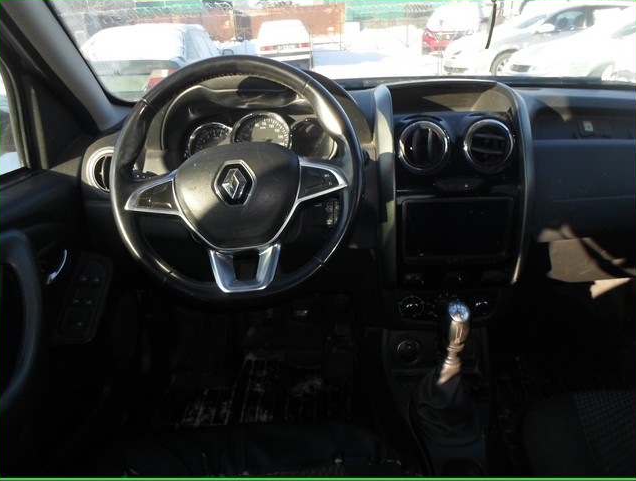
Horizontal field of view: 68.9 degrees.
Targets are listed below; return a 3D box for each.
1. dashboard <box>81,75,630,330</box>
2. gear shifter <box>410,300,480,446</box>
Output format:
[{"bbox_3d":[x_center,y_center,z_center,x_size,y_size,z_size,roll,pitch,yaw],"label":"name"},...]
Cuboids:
[{"bbox_3d":[0.240,-0.120,0.951,1.370,0.430,0.440,0,25,0],"label":"dashboard"},{"bbox_3d":[0.232,0.226,0.828,0.125,0.260,0.150,0,25,0],"label":"gear shifter"}]

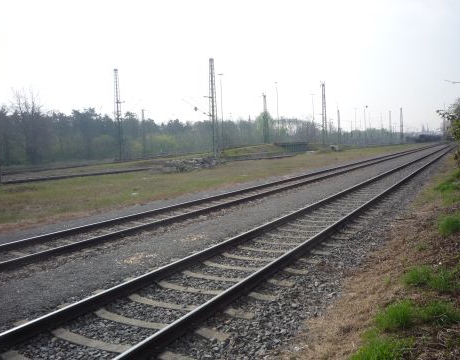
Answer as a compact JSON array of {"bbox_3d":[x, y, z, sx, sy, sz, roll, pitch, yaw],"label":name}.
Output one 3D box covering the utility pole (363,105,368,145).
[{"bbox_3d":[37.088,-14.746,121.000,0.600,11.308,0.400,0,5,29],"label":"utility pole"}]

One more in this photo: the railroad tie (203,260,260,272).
[{"bbox_3d":[0.126,1.560,7.624,2.500,0.200,0.260,0,5,29],"label":"railroad tie"}]

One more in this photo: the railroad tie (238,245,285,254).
[{"bbox_3d":[0.728,1.449,8.701,2.500,0.200,0.260,0,5,29],"label":"railroad tie"}]

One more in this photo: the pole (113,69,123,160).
[{"bbox_3d":[-13.821,-8.011,55.000,0.700,11.318,0.700,0,5,29],"label":"pole"}]

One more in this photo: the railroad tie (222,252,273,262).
[{"bbox_3d":[0.427,1.505,8.162,2.500,0.200,0.260,0,5,29],"label":"railroad tie"}]

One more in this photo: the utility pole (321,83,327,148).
[{"bbox_3d":[18.795,-12.900,89.000,0.700,12.941,0.700,0,5,29],"label":"utility pole"}]

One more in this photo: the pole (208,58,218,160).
[{"bbox_3d":[-1.805,-7.992,51.000,0.750,11.739,0.750,0,5,29],"label":"pole"}]

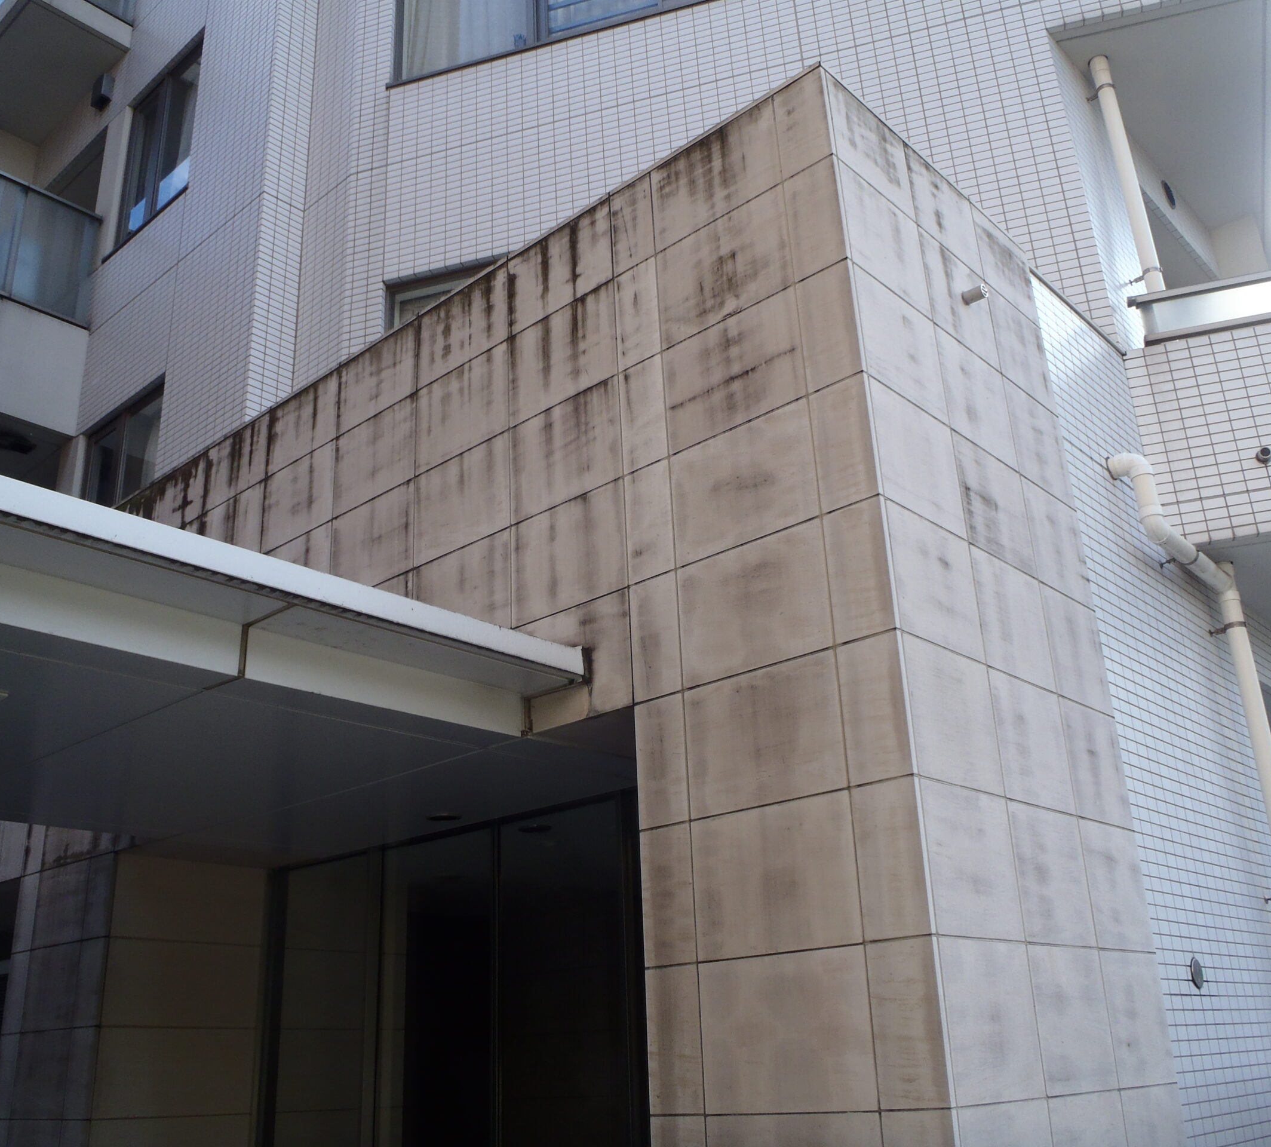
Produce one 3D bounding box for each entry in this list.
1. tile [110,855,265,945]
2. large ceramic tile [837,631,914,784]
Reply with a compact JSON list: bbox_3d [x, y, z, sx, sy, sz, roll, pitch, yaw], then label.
[{"bbox_3d":[-2.320,1.705,6.432,0.030,0.401,0.840,-20,-27,38],"label":"tile"},{"bbox_3d":[0.653,0.371,3.372,0.198,0.399,0.022,-20,-27,38],"label":"large ceramic tile"}]

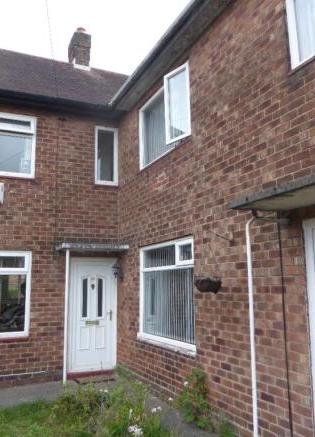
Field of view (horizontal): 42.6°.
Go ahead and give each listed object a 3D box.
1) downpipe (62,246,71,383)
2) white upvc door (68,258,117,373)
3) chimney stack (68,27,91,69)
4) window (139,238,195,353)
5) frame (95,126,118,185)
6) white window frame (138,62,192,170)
[{"bbox_3d":[-1.578,1.657,6.995,0.068,2.279,0.060,4,-11,-26],"label":"downpipe"},{"bbox_3d":[-1.212,1.810,7.647,0.946,2.126,0.090,4,-11,-26],"label":"white upvc door"},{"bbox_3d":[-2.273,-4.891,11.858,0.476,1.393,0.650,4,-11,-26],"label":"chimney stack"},{"bbox_3d":[0.102,1.142,6.161,0.120,1.506,1.812,4,-11,-26],"label":"window"},{"bbox_3d":[-1.042,-1.269,8.226,0.495,1.235,0.100,4,-11,-26],"label":"frame"},{"bbox_3d":[0.051,-1.563,6.537,0.170,1.151,1.774,4,-11,-26],"label":"white window frame"}]

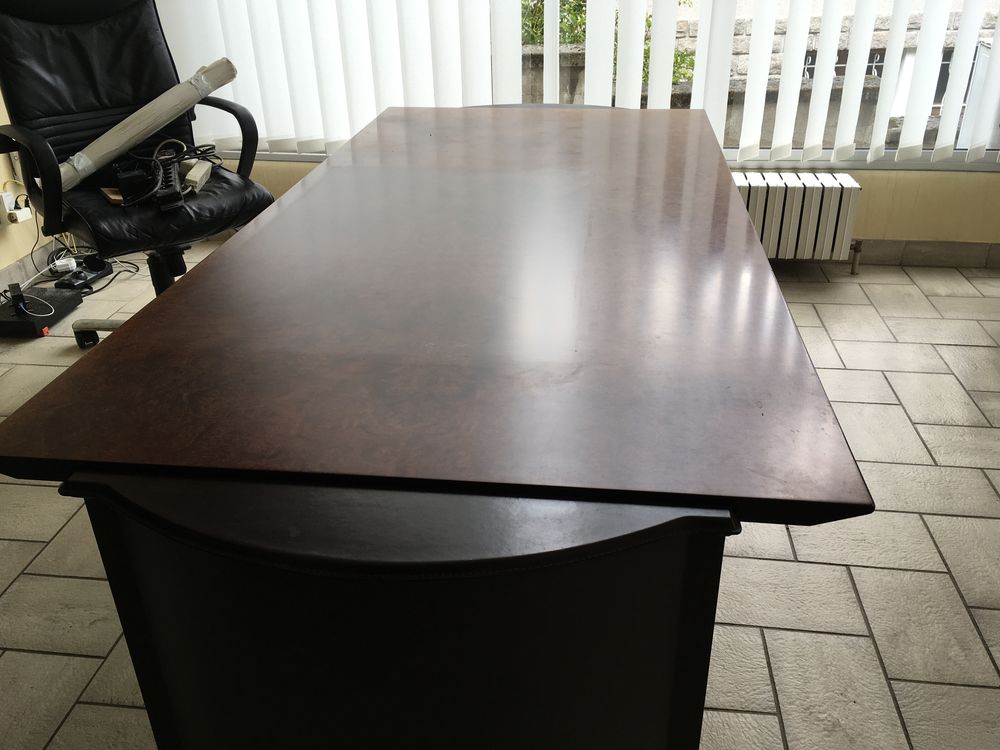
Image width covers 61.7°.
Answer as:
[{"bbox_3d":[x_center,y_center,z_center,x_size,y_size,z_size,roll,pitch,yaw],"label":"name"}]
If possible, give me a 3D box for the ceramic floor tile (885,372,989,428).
[{"bbox_3d":[1.246,0.068,2.405,0.200,0.010,0.300,3,28,6],"label":"ceramic floor tile"}]

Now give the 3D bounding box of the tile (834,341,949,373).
[{"bbox_3d":[1.227,-0.054,2.634,0.300,0.010,0.200,3,28,6],"label":"tile"}]

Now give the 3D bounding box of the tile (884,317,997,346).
[{"bbox_3d":[1.457,-0.141,2.791,0.300,0.010,0.200,3,28,6],"label":"tile"}]

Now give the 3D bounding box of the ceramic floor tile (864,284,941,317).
[{"bbox_3d":[1.439,-0.263,3.020,0.200,0.010,0.300,3,28,6],"label":"ceramic floor tile"}]

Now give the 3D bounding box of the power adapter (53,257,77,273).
[{"bbox_3d":[-1.711,-0.434,3.303,0.070,0.036,0.042,-19,33,-30],"label":"power adapter"}]

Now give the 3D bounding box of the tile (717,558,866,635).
[{"bbox_3d":[0.572,0.449,1.705,0.300,0.010,0.200,3,28,6],"label":"tile"}]

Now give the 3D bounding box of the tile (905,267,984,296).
[{"bbox_3d":[1.673,-0.350,3.177,0.200,0.010,0.300,3,28,6],"label":"tile"}]

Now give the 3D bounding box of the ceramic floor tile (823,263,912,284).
[{"bbox_3d":[1.422,-0.385,3.249,0.300,0.010,0.200,3,28,6],"label":"ceramic floor tile"}]

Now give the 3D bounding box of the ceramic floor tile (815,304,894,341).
[{"bbox_3d":[1.207,-0.177,2.863,0.200,0.010,0.300,3,28,6],"label":"ceramic floor tile"}]

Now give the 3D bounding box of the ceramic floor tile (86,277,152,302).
[{"bbox_3d":[-1.492,-0.322,3.195,0.300,0.010,0.200,3,28,6],"label":"ceramic floor tile"}]

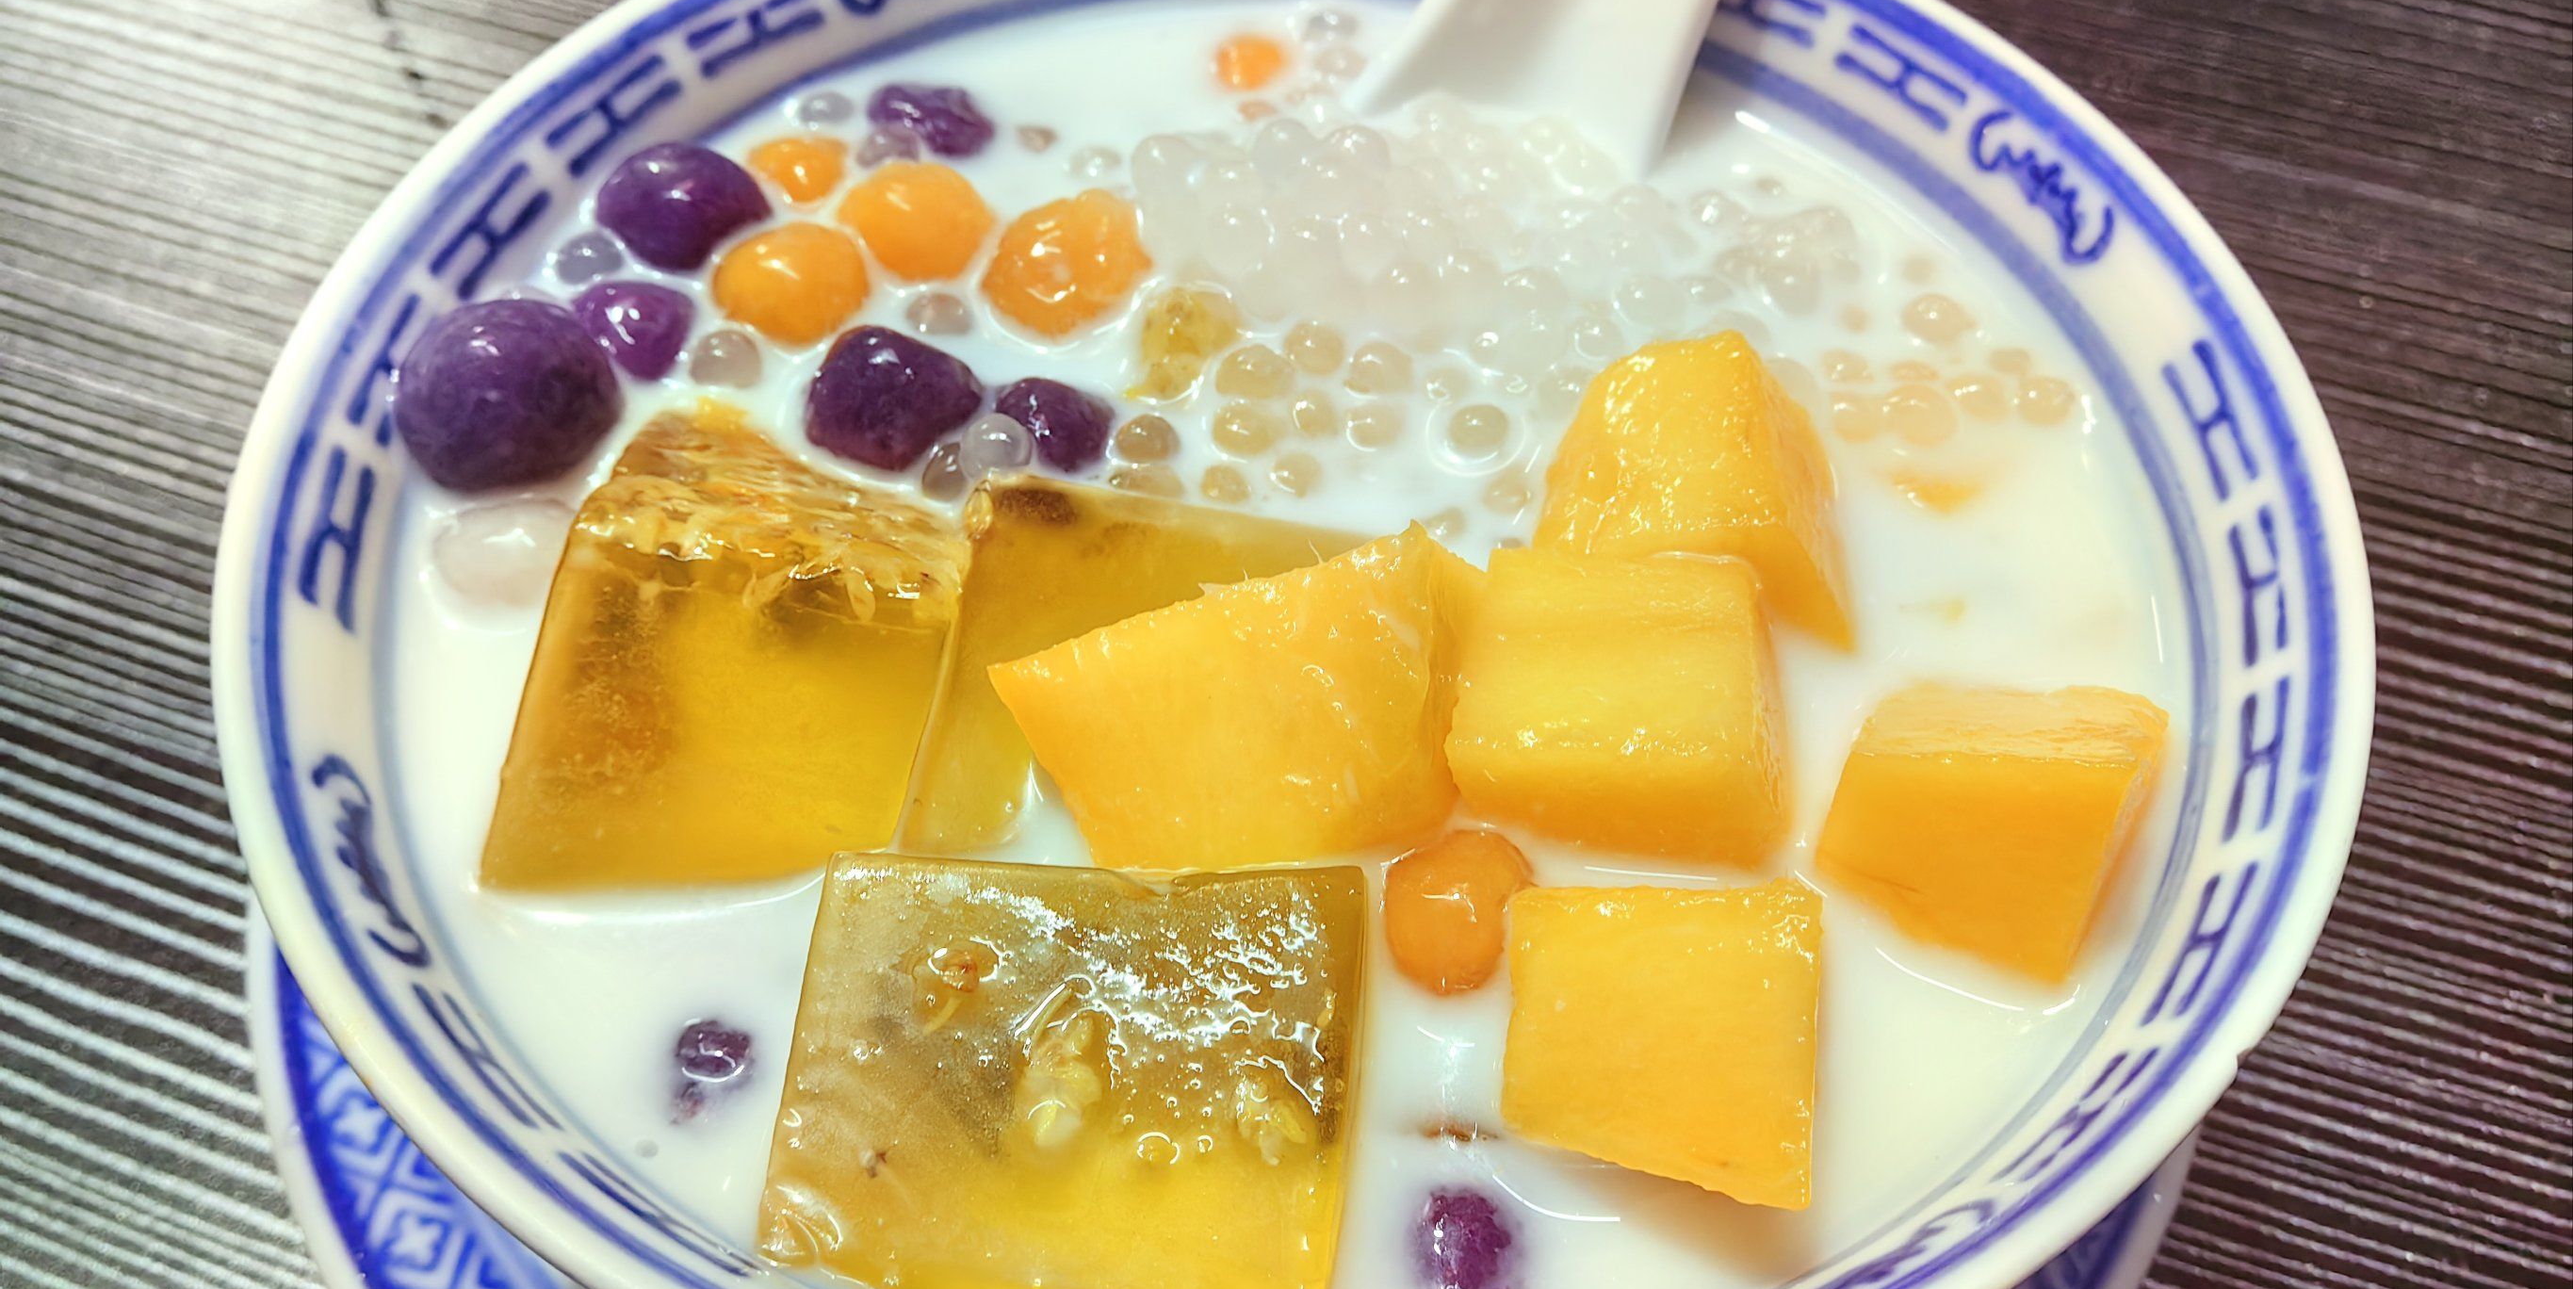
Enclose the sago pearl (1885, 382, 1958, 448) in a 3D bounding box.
[{"bbox_3d":[0.049,-0.018,0.156,0.005,0.005,0.005,0,53,0],"label":"sago pearl"}]

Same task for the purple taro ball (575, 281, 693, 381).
[{"bbox_3d":[-0.052,-0.025,0.158,0.009,0.008,0.008,1,53,0],"label":"purple taro ball"}]

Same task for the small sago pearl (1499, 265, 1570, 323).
[{"bbox_3d":[0.020,-0.027,0.159,0.005,0.005,0.005,1,53,0],"label":"small sago pearl"}]

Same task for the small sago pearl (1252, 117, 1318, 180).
[{"bbox_3d":[0.000,-0.041,0.167,0.005,0.005,0.005,0,53,0],"label":"small sago pearl"}]

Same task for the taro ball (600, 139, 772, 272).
[{"bbox_3d":[-0.050,-0.035,0.166,0.014,0.012,0.013,0,53,0],"label":"taro ball"}]

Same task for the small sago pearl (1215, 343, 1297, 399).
[{"bbox_3d":[-0.002,-0.021,0.154,0.006,0.005,0.005,0,53,0],"label":"small sago pearl"}]

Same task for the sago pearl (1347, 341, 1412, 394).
[{"bbox_3d":[0.007,-0.021,0.154,0.005,0.005,0.005,0,53,0],"label":"sago pearl"}]

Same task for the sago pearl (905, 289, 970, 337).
[{"bbox_3d":[-0.028,-0.026,0.159,0.005,0.005,0.005,1,53,0],"label":"sago pearl"}]

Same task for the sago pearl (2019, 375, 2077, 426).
[{"bbox_3d":[0.059,-0.019,0.155,0.005,0.005,0.005,1,53,0],"label":"sago pearl"}]

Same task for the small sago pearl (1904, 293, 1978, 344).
[{"bbox_3d":[0.053,-0.026,0.162,0.005,0.005,0.005,0,53,0],"label":"small sago pearl"}]

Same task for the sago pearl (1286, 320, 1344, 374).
[{"bbox_3d":[0.002,-0.024,0.160,0.004,0.004,0.004,0,53,0],"label":"sago pearl"}]

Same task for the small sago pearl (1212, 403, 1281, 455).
[{"bbox_3d":[-0.003,-0.016,0.154,0.005,0.004,0.005,0,53,0],"label":"small sago pearl"}]

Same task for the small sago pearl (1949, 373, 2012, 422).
[{"bbox_3d":[0.053,-0.019,0.153,0.004,0.004,0.004,0,53,0],"label":"small sago pearl"}]

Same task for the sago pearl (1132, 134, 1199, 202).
[{"bbox_3d":[-0.010,-0.039,0.163,0.006,0.006,0.006,1,53,0],"label":"sago pearl"}]

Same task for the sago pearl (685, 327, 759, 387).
[{"bbox_3d":[-0.045,-0.023,0.159,0.005,0.005,0.005,0,53,0],"label":"sago pearl"}]

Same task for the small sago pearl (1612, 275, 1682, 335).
[{"bbox_3d":[0.029,-0.027,0.160,0.005,0.005,0.005,0,53,0],"label":"small sago pearl"}]

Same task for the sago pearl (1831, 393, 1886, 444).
[{"bbox_3d":[0.044,-0.018,0.155,0.004,0.004,0.004,0,53,0],"label":"sago pearl"}]

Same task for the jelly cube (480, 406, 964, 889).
[{"bbox_3d":[-0.037,0.004,0.143,0.026,0.028,0.030,11,14,-11],"label":"jelly cube"}]

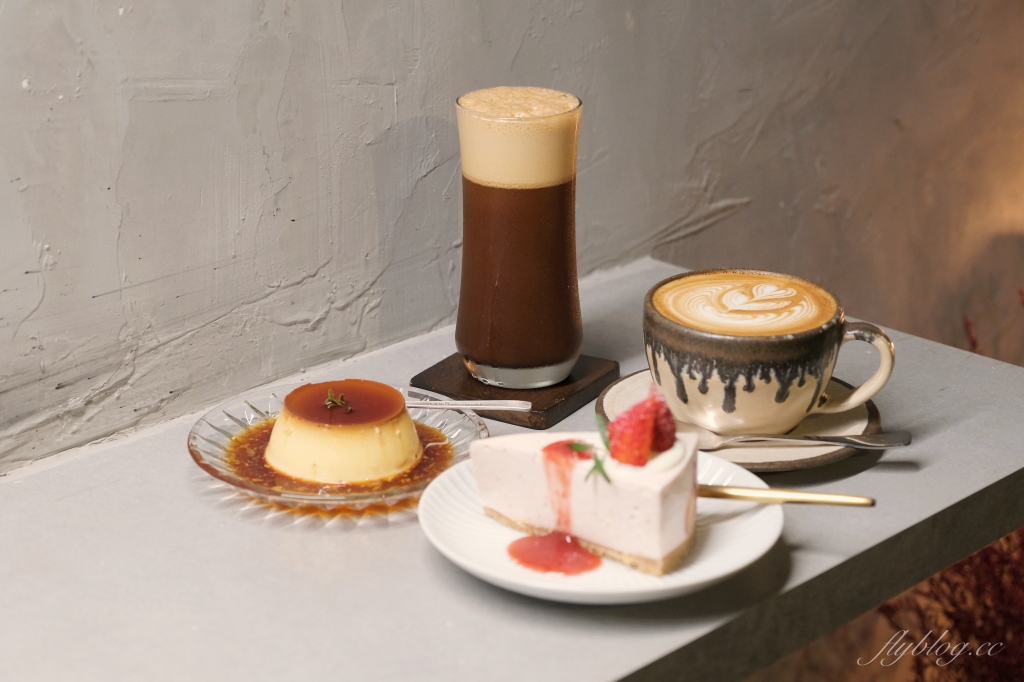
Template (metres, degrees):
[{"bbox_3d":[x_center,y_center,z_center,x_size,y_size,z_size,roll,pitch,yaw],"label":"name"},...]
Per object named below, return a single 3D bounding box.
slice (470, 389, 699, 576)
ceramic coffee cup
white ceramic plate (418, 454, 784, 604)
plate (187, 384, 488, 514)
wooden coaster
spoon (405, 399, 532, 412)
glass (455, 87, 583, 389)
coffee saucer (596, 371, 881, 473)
[{"bbox_3d":[0.036,0.053,0.999,0.108,0.083,0.070,8,22,21],"label":"slice"},{"bbox_3d":[0.138,0.012,1.119,0.134,0.068,0.105,4,21,11],"label":"ceramic coffee cup"},{"bbox_3d":[0.043,0.092,1.005,0.176,0.022,0.176,0,21,0],"label":"white ceramic plate"},{"bbox_3d":[-0.090,0.061,1.088,0.157,0.024,0.157,0,21,0],"label":"plate"},{"bbox_3d":[0.003,0.024,1.202,0.091,0.012,0.087,13,24,30],"label":"wooden coaster"},{"bbox_3d":[-0.053,0.036,1.128,0.135,0.016,0.028,0,20,18],"label":"spoon"},{"bbox_3d":[0.005,-0.057,1.174,0.073,0.158,0.073,0,21,0],"label":"glass"},{"bbox_3d":[0.123,0.045,1.133,0.153,0.019,0.153,0,21,0],"label":"coffee saucer"}]

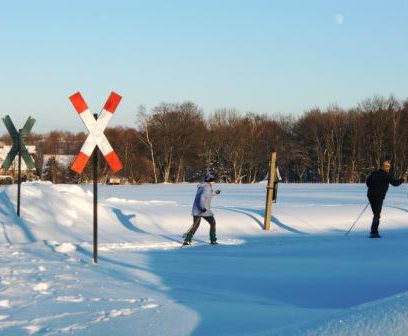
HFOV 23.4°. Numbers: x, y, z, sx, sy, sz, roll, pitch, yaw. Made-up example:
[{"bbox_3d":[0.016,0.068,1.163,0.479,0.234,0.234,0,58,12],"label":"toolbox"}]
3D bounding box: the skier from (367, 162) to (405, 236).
[{"bbox_3d":[4.060,0.705,22.000,0.650,1.740,0.600,0,0,-28],"label":"skier"}]

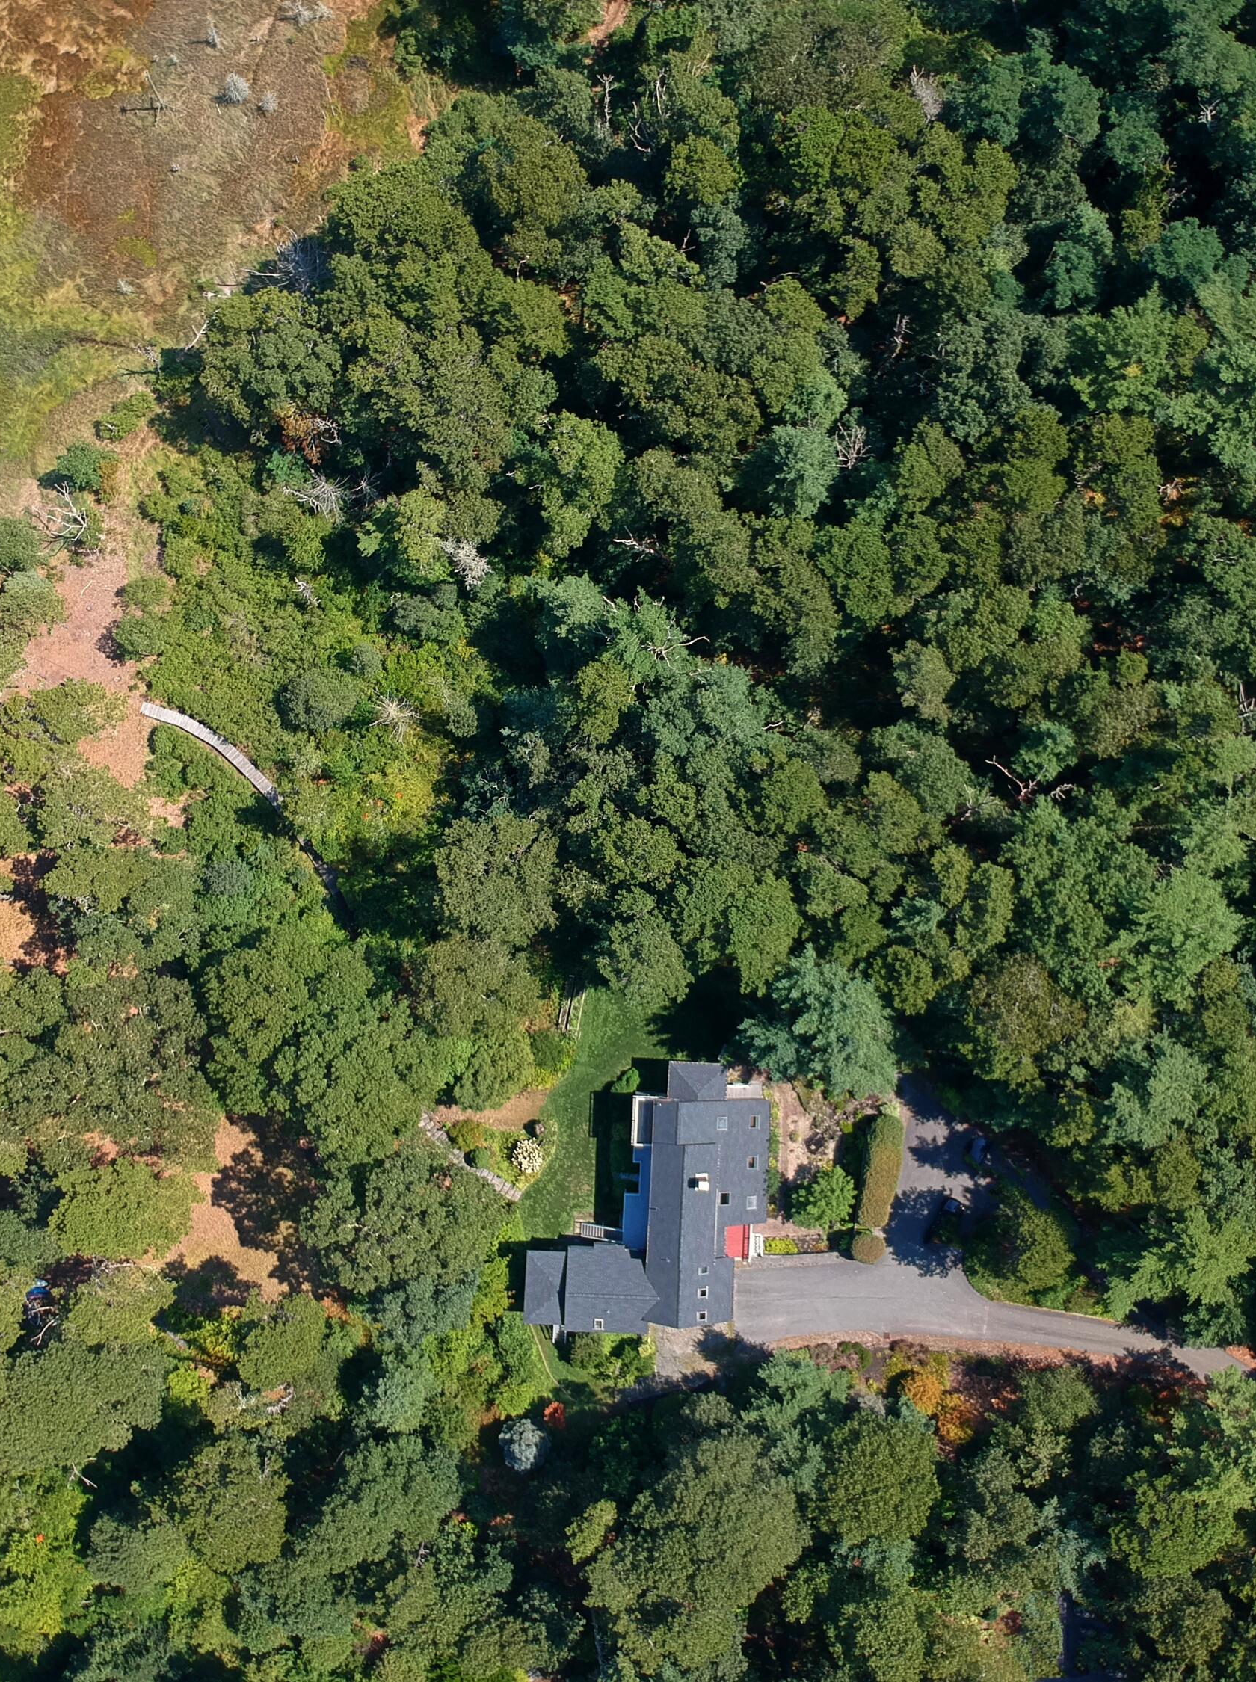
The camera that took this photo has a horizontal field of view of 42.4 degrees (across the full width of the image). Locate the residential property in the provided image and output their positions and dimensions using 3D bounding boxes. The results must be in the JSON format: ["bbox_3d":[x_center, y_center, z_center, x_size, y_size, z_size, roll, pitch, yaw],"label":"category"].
[{"bbox_3d":[1.574,28.716,130.013,19.470,8.800,21.790,1,86,0],"label":"residential property"}]

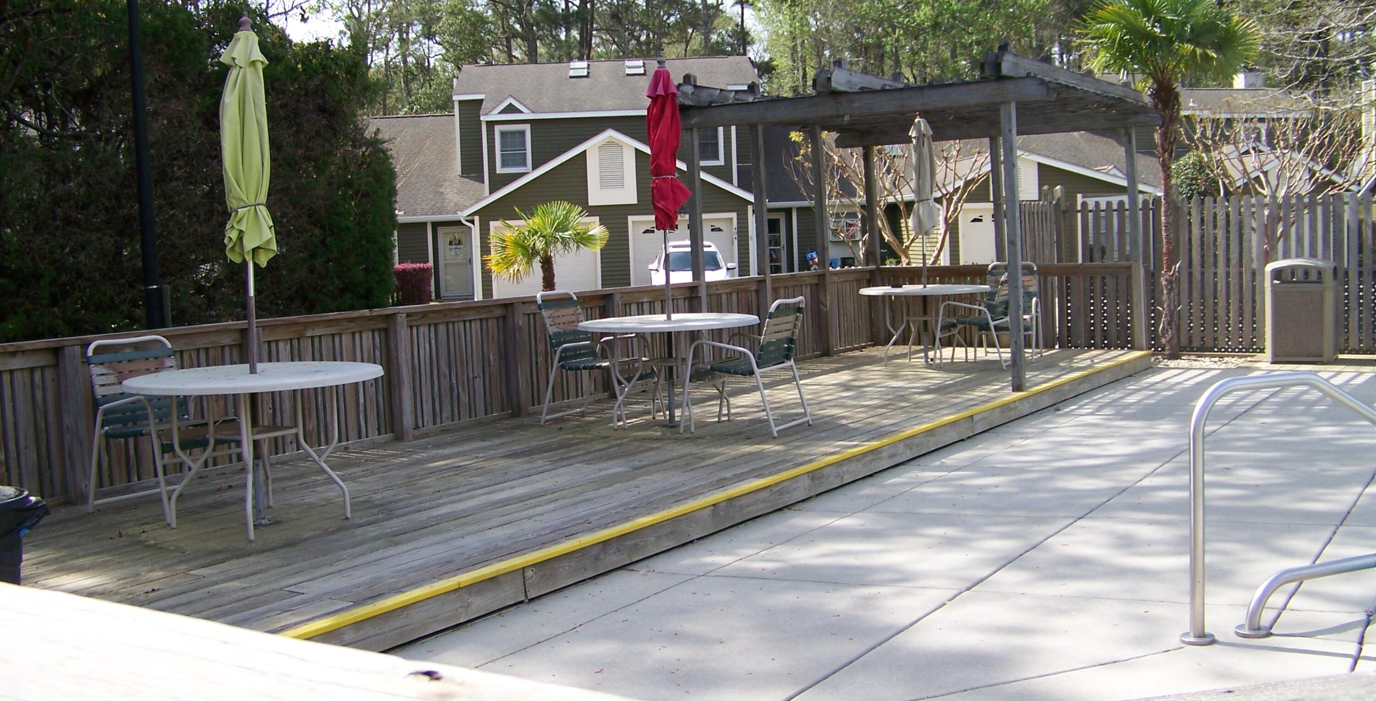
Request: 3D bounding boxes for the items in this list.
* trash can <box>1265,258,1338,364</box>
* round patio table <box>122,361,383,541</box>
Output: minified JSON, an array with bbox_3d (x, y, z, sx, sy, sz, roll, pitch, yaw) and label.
[{"bbox_3d":[6.062,-0.417,13.792,0.620,1.003,0.600,-1,5,20],"label":"trash can"},{"bbox_3d":[-2.048,0.463,6.588,1.230,0.706,1.230,-2,5,0],"label":"round patio table"}]

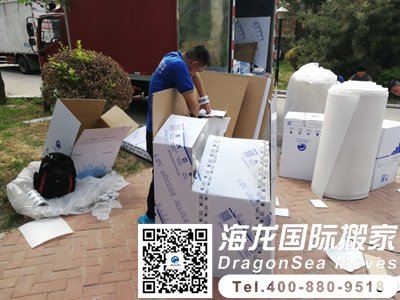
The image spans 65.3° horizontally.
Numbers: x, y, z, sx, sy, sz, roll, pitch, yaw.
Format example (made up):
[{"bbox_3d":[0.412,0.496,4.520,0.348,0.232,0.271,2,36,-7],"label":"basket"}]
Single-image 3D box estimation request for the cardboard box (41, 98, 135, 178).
[{"bbox_3d":[-1.219,-0.049,3.348,0.660,0.820,0.540,-10,37,-44],"label":"cardboard box"}]

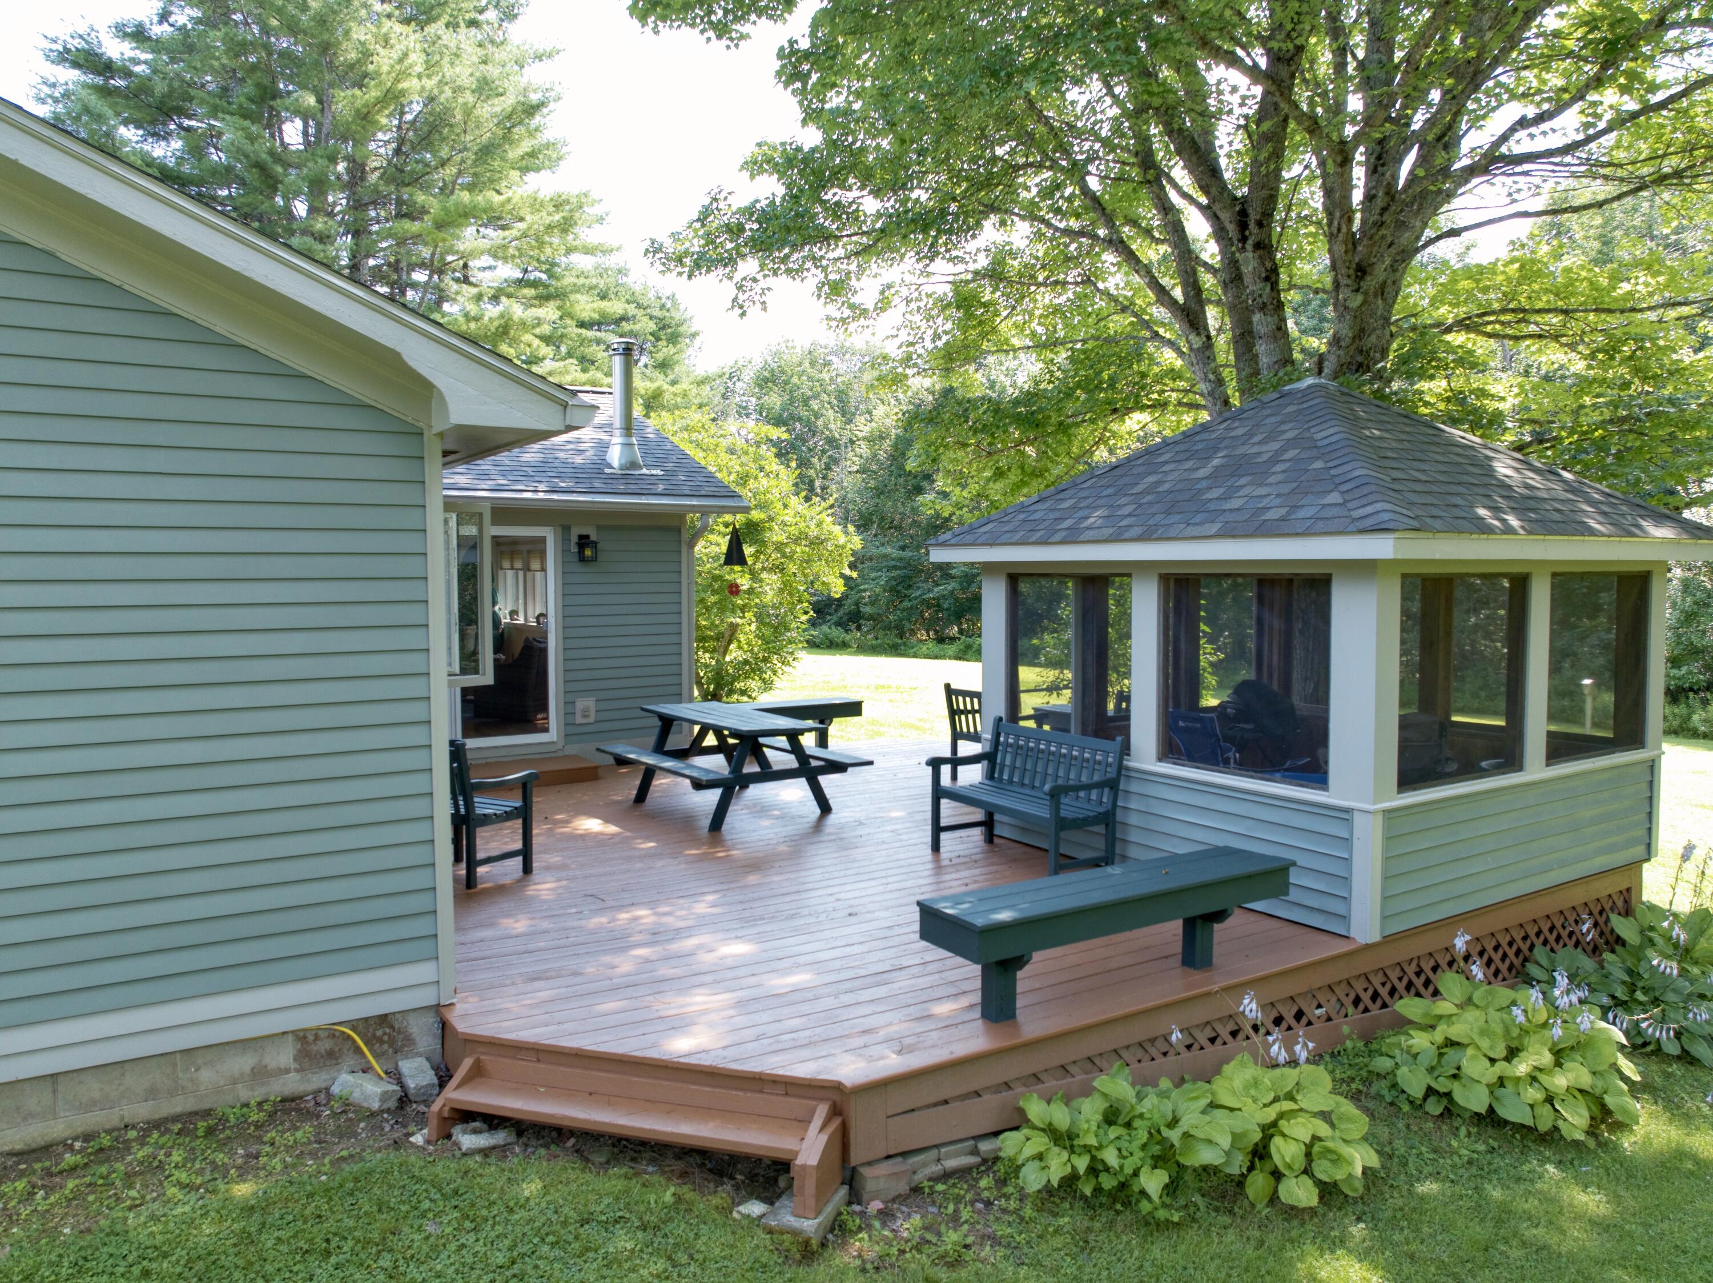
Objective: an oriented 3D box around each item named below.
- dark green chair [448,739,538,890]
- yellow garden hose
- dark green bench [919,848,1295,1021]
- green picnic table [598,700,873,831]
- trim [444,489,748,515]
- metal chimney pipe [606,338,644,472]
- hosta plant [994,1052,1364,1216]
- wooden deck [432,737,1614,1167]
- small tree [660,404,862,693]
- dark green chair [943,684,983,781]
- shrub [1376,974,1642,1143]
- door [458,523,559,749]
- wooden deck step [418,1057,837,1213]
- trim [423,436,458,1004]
[{"bbox_3d":[-2.449,1.022,7.465,0.650,0.900,0.620,2,4,33],"label":"dark green chair"},{"bbox_3d":[-2.156,1.734,5.006,0.340,0.260,0.070,-2,4,-30],"label":"yellow garden hose"},{"bbox_3d":[1.180,1.330,5.371,1.910,0.475,0.430,-3,4,-33],"label":"dark green bench"},{"bbox_3d":[-1.015,0.966,9.507,1.450,0.745,1.840,-3,4,-35],"label":"green picnic table"},{"bbox_3d":[-2.442,-1.274,10.995,3.350,0.140,0.130,-3,4,-37],"label":"trim"},{"bbox_3d":[-2.369,-2.347,11.956,0.370,1.360,0.380,-3,4,-37],"label":"metal chimney pipe"},{"bbox_3d":[1.336,1.885,4.616,1.400,0.440,0.820,-1,4,-13],"label":"hosta plant"},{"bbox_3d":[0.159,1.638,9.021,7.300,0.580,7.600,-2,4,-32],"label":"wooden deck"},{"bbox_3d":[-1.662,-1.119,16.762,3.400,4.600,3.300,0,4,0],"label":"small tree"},{"bbox_3d":[1.223,0.813,10.559,0.620,0.900,0.630,-3,5,-39],"label":"dark green chair"},{"bbox_3d":[2.987,1.921,5.548,1.150,0.500,1.000,-3,4,-33],"label":"shrub"},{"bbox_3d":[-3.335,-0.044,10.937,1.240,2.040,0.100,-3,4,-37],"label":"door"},{"bbox_3d":[-0.850,1.849,4.527,1.620,0.280,0.310,1,4,17],"label":"wooden deck step"},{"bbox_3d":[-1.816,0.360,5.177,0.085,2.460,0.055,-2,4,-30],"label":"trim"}]

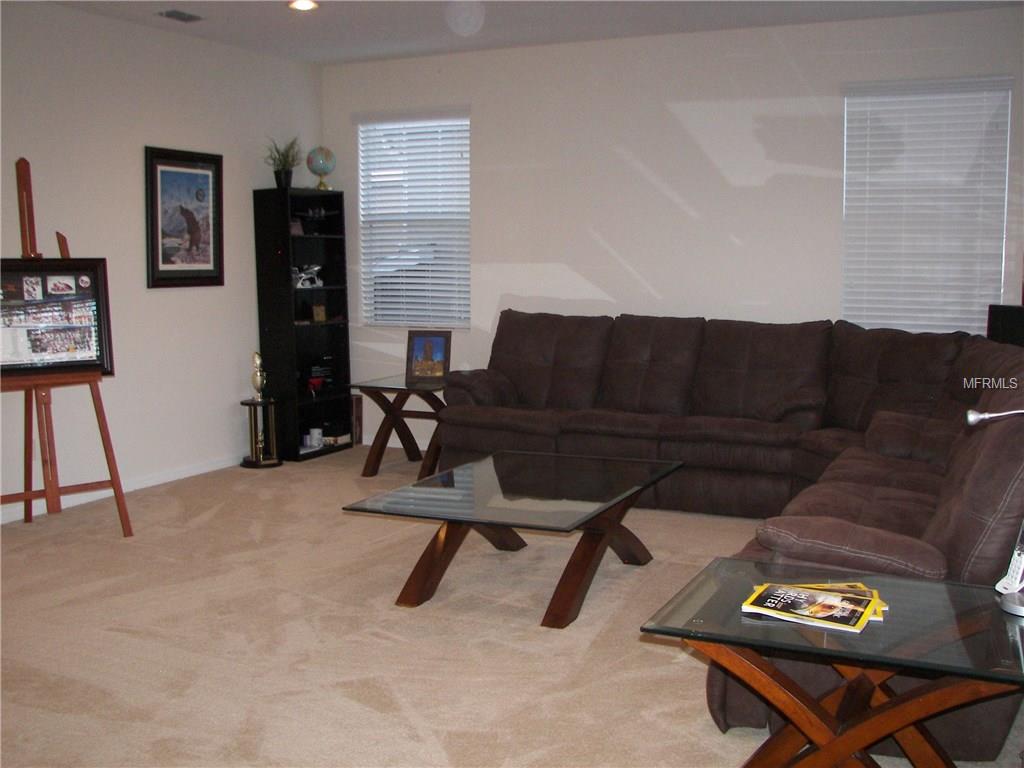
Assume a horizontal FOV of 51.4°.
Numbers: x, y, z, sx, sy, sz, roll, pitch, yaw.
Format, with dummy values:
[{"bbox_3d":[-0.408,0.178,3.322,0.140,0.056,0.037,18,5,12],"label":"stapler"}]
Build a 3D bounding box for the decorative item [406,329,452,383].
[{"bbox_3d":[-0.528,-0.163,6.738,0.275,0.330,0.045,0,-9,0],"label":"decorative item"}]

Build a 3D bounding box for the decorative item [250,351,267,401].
[{"bbox_3d":[-1.681,-0.054,7.024,0.088,0.331,0.080,0,7,0],"label":"decorative item"}]

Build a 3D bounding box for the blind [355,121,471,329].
[{"bbox_3d":[-0.681,-1.114,7.393,0.894,1.424,0.060,4,8,26],"label":"blind"}]

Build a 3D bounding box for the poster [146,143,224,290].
[{"bbox_3d":[-1.961,-0.990,6.410,0.035,0.804,0.626,4,8,27],"label":"poster"}]

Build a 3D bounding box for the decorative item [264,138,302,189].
[{"bbox_3d":[-1.501,-1.455,6.996,0.248,0.348,0.248,0,7,0],"label":"decorative item"}]

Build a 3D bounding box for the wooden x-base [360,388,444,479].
[{"bbox_3d":[-0.584,0.281,6.855,0.500,0.560,0.634,4,8,26],"label":"wooden x-base"}]

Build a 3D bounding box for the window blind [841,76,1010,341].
[{"bbox_3d":[2.290,-0.980,5.913,0.860,1.430,0.060,4,8,26],"label":"window blind"}]

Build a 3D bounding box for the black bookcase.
[{"bbox_3d":[-1.418,-0.411,7.270,0.298,1.787,0.596,3,8,28],"label":"black bookcase"}]

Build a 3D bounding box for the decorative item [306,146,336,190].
[{"bbox_3d":[-1.316,-1.488,7.348,0.204,0.303,0.204,0,7,0],"label":"decorative item"}]

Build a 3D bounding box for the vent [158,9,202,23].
[{"bbox_3d":[-1.847,-2.051,5.935,0.160,0.025,0.255,4,8,26],"label":"vent"}]

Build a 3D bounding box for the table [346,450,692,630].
[{"bbox_3d":[0.070,0.629,4.488,0.904,0.427,1.341,3,8,25],"label":"table"}]

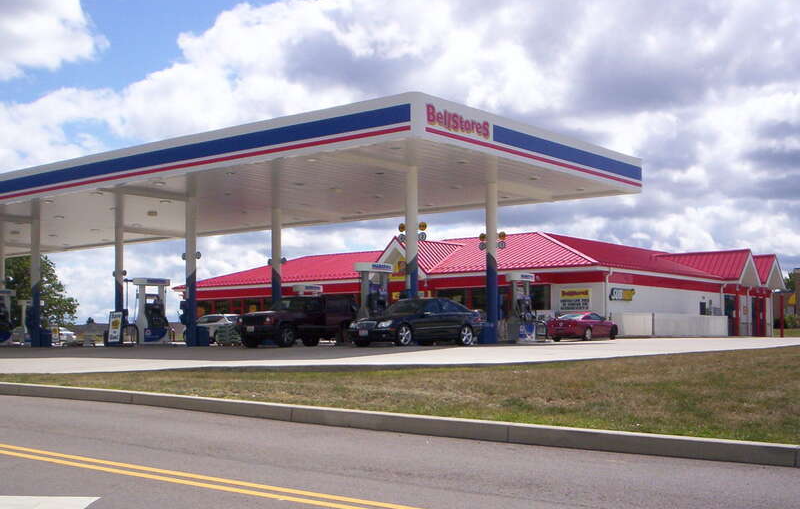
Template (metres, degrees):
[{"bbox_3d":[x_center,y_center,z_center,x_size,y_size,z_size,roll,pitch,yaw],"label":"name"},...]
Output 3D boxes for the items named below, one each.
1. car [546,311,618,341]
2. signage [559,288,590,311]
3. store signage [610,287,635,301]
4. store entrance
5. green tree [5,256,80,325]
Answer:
[{"bbox_3d":[8.689,3.447,40.700,1.800,1.400,4.600,-4,-6,38],"label":"car"},{"bbox_3d":[9.332,2.407,45.200,1.900,1.200,0.060,-4,-6,42],"label":"signage"},{"bbox_3d":[11.802,2.136,45.300,0.150,0.660,2.600,-4,-6,45],"label":"store signage"},{"bbox_3d":[24.180,4.263,57.500,0.200,2.600,2.300,-4,-6,45],"label":"store entrance"},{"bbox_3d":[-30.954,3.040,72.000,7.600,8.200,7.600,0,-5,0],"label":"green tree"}]

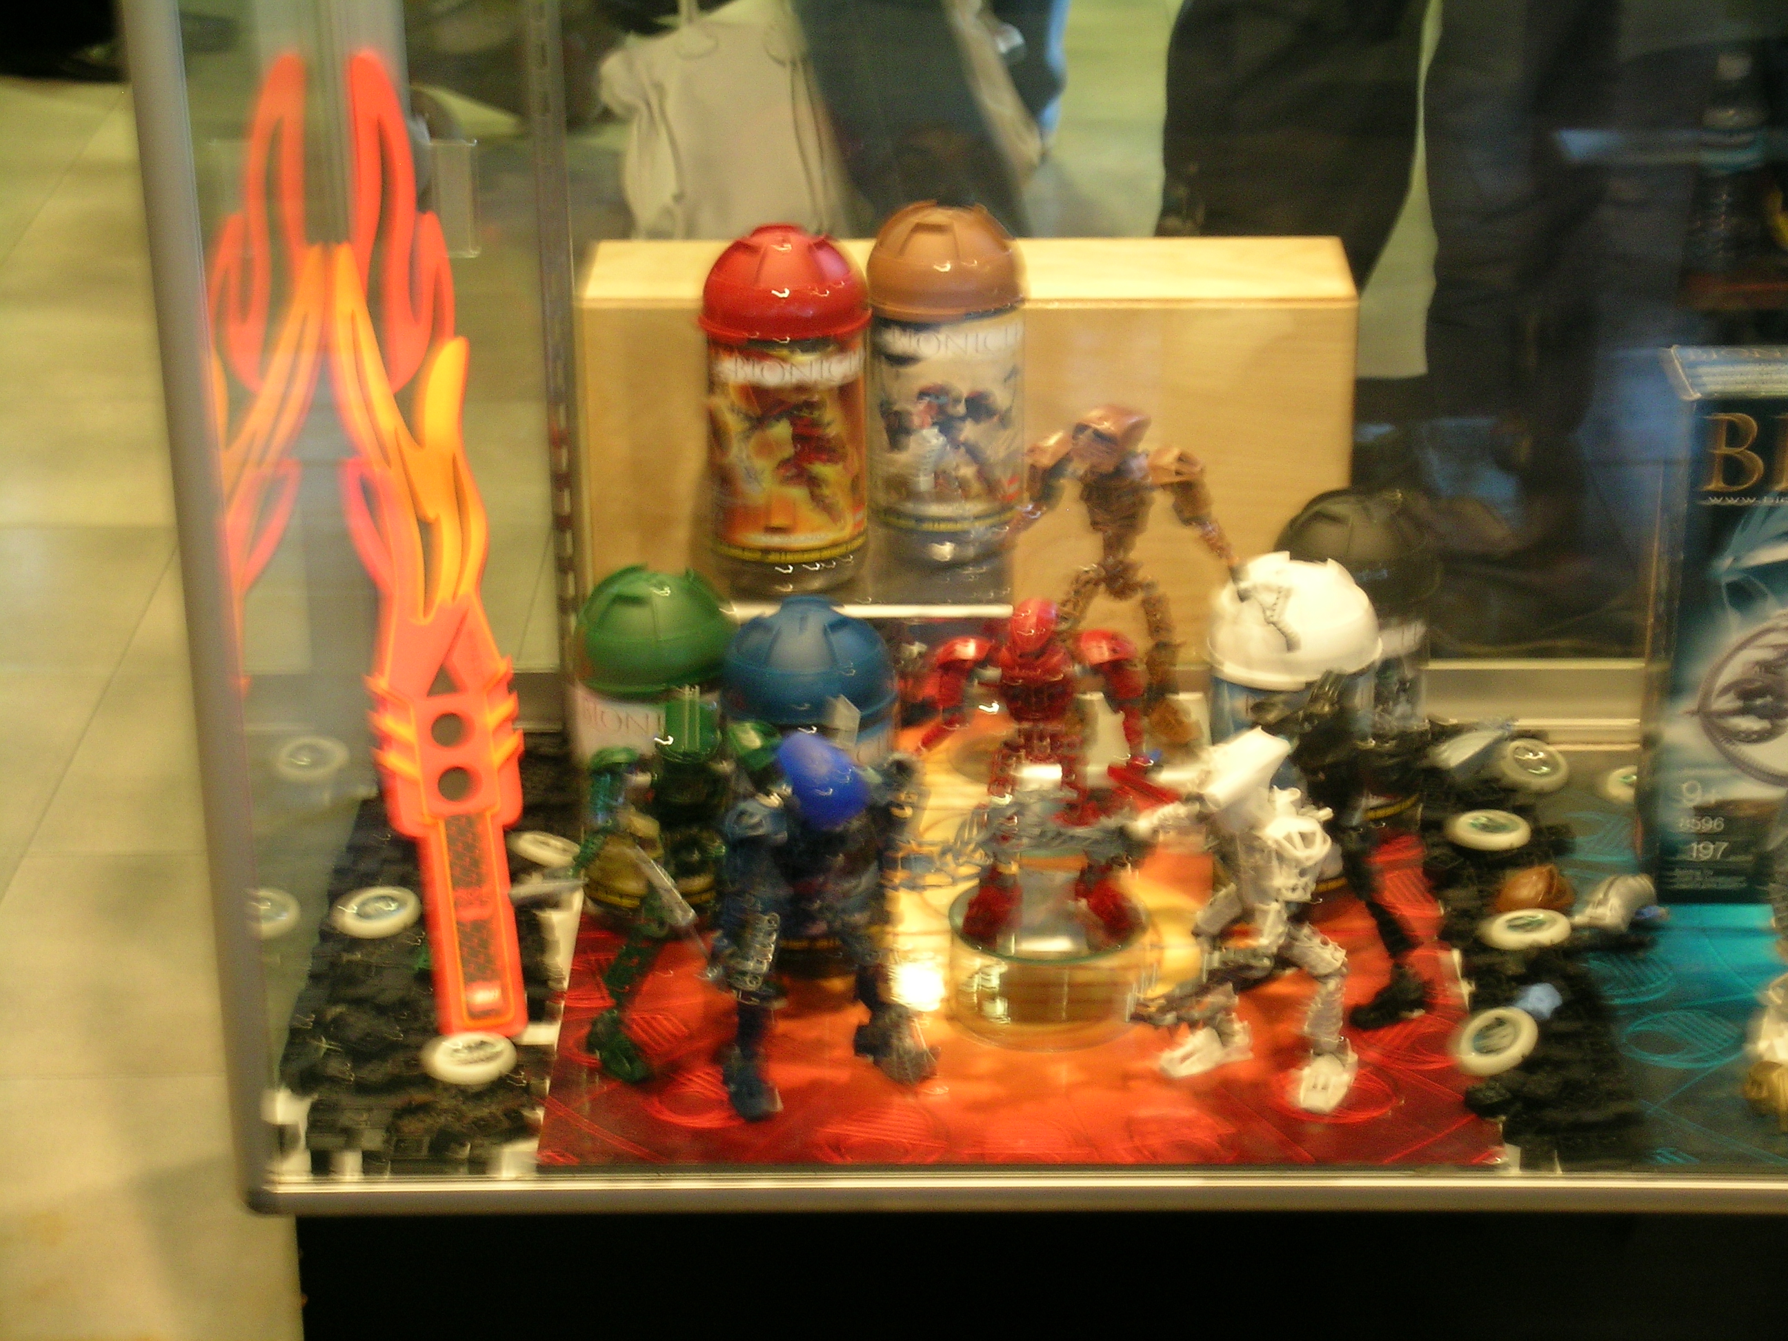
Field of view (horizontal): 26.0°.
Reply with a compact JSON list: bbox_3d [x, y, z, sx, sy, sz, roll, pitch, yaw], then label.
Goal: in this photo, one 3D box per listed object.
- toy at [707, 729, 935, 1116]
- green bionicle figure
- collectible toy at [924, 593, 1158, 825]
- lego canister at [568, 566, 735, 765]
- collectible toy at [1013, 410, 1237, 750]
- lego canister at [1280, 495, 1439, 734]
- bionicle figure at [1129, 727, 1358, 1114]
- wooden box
[{"bbox_3d":[-0.033,0.114,1.868,0.108,0.180,0.090,-7,25,-15],"label":"toy"},{"bbox_3d":[-0.107,0.098,1.904,0.105,0.180,0.098,-9,26,-19],"label":"green bionicle figure"},{"bbox_3d":[0.071,0.043,1.911,0.117,0.172,0.085,0,25,1],"label":"collectible toy"},{"bbox_3d":[-0.127,0.032,2.039,0.084,0.187,0.084,0,25,1],"label":"lego canister"},{"bbox_3d":[0.126,-0.052,2.112,0.122,0.188,0.075,-1,25,-2],"label":"collectible toy"},{"bbox_3d":[0.255,-0.008,2.124,0.084,0.187,0.084,0,25,1],"label":"lego canister"},{"bbox_3d":[0.169,0.115,1.874,0.100,0.172,0.088,-22,32,-39],"label":"bionicle figure"},{"bbox_3d":[0.042,-0.126,2.298,0.440,0.236,0.109,0,25,1],"label":"wooden box"}]

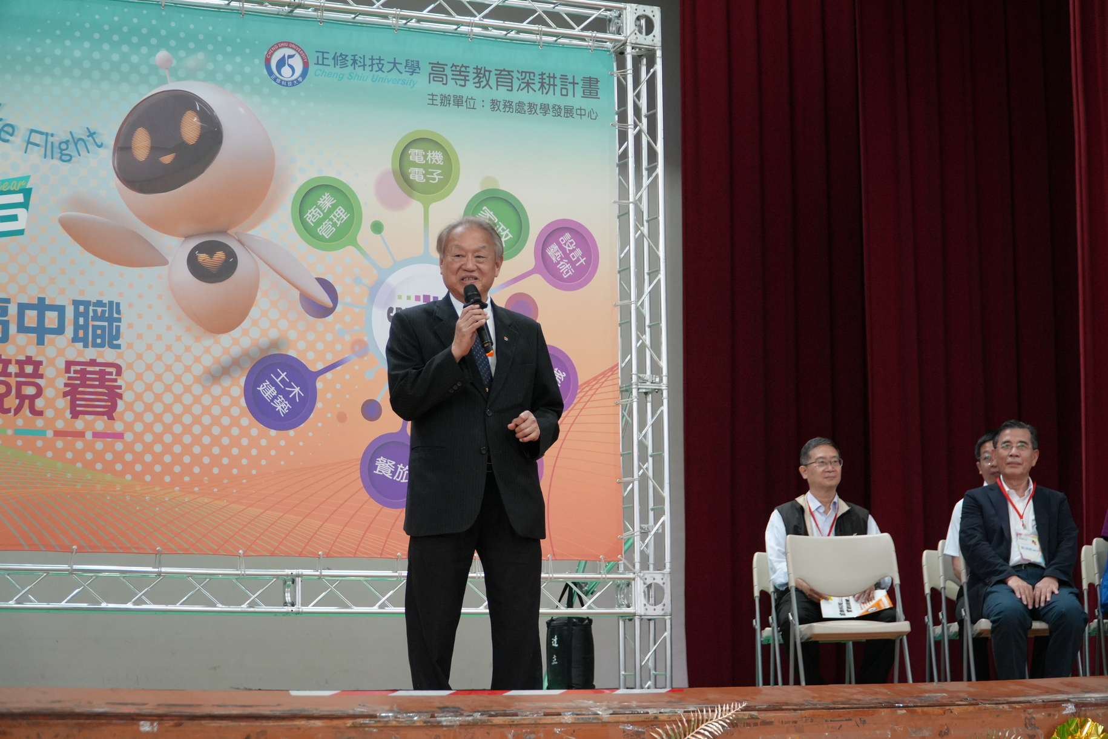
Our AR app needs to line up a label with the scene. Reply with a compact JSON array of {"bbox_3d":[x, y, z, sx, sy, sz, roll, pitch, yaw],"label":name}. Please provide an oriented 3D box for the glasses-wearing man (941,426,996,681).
[{"bbox_3d":[1.895,0.863,8.410,0.520,1.250,0.780,-1,-8,0],"label":"glasses-wearing man"}]

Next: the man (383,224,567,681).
[{"bbox_3d":[-0.246,0.353,6.254,0.540,1.690,0.400,0,-8,-5],"label":"man"}]

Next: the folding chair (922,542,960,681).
[{"bbox_3d":[1.898,1.147,8.773,0.460,0.790,0.500,-1,-8,0],"label":"folding chair"}]

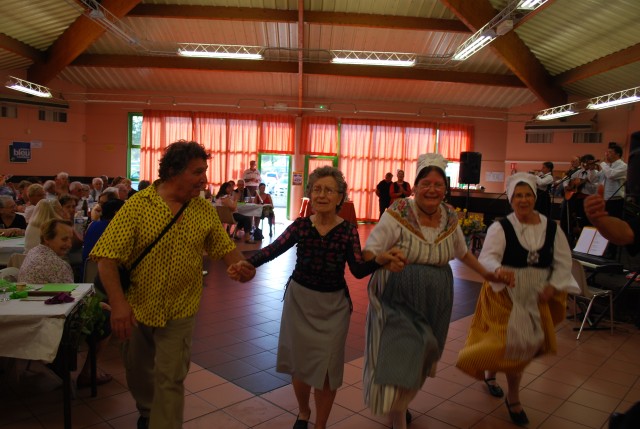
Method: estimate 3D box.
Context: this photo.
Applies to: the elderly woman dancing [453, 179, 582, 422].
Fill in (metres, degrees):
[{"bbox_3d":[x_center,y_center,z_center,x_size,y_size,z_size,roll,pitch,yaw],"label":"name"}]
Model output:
[{"bbox_3d":[1.320,0.523,3.230,0.740,1.580,0.580,2,5,0],"label":"elderly woman dancing"}]

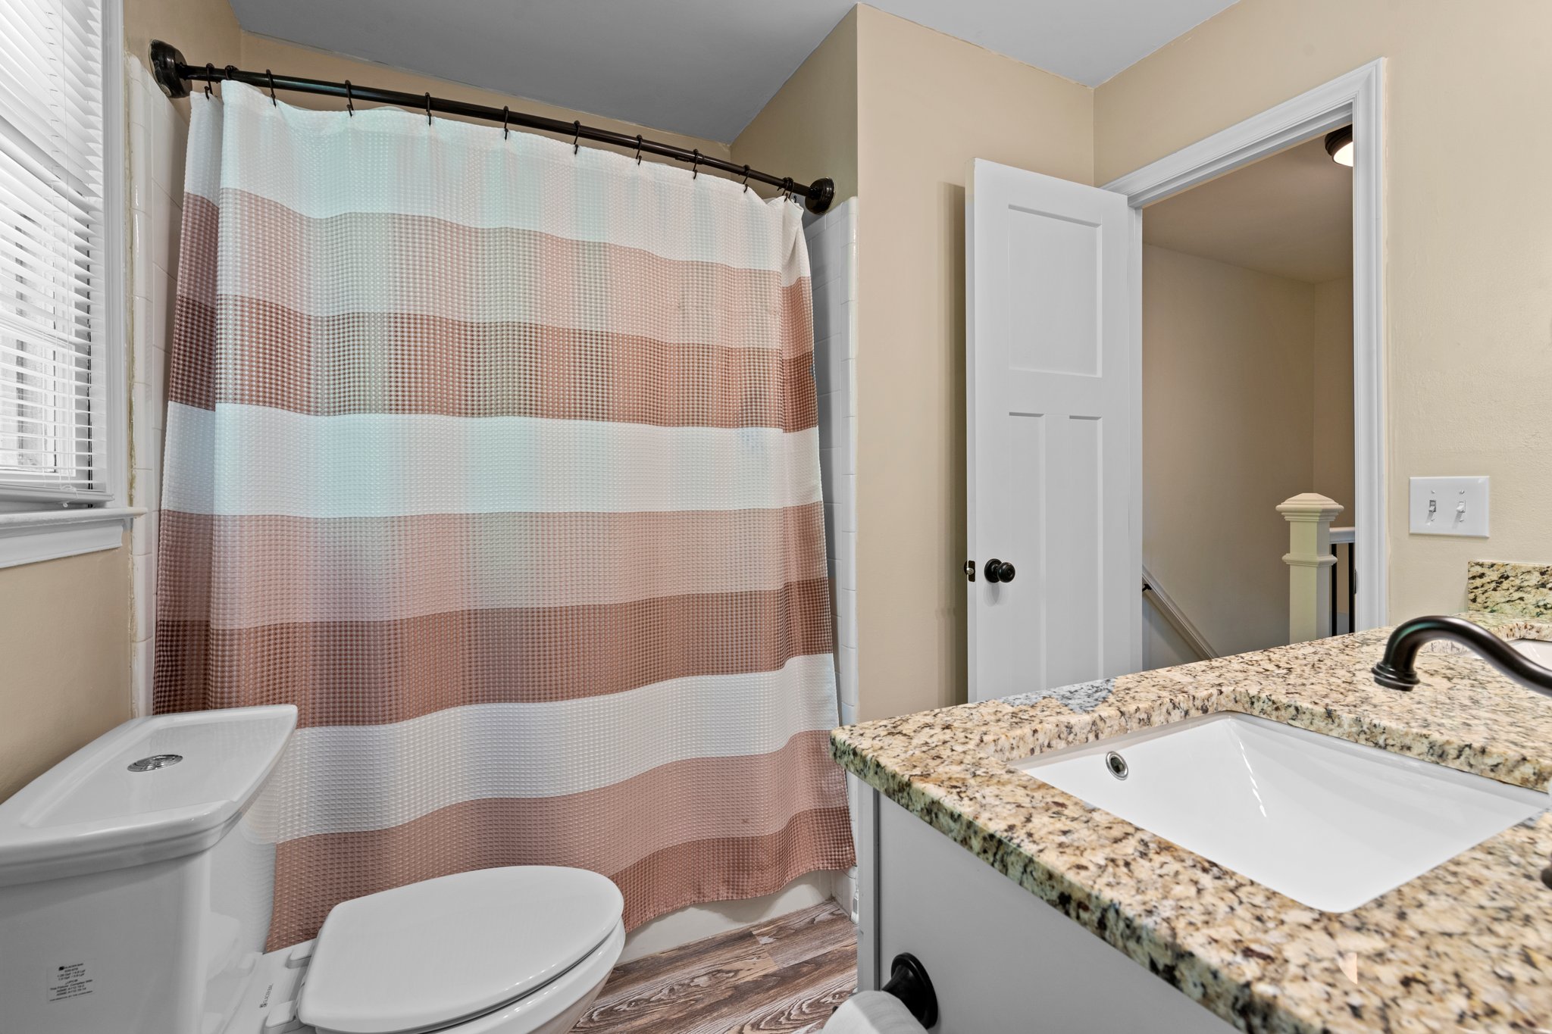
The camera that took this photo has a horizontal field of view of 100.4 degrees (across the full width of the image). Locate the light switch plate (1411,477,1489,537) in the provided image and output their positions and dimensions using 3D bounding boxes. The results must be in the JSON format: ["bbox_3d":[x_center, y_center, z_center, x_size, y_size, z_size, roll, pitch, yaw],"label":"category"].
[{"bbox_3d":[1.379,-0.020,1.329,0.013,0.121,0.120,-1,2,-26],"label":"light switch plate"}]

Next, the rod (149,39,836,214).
[{"bbox_3d":[-0.515,-0.901,1.550,1.475,0.100,0.130,-3,3,-26],"label":"rod"}]

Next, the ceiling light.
[{"bbox_3d":[2.146,-1.317,2.255,0.340,0.120,0.340,-1,2,-26],"label":"ceiling light"}]

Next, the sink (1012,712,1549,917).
[{"bbox_3d":[0.504,0.361,0.685,0.475,0.160,0.345,-1,2,-26],"label":"sink"}]

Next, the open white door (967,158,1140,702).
[{"bbox_3d":[0.805,0.057,1.905,0.580,2.060,0.038,-1,1,-22],"label":"open white door"}]

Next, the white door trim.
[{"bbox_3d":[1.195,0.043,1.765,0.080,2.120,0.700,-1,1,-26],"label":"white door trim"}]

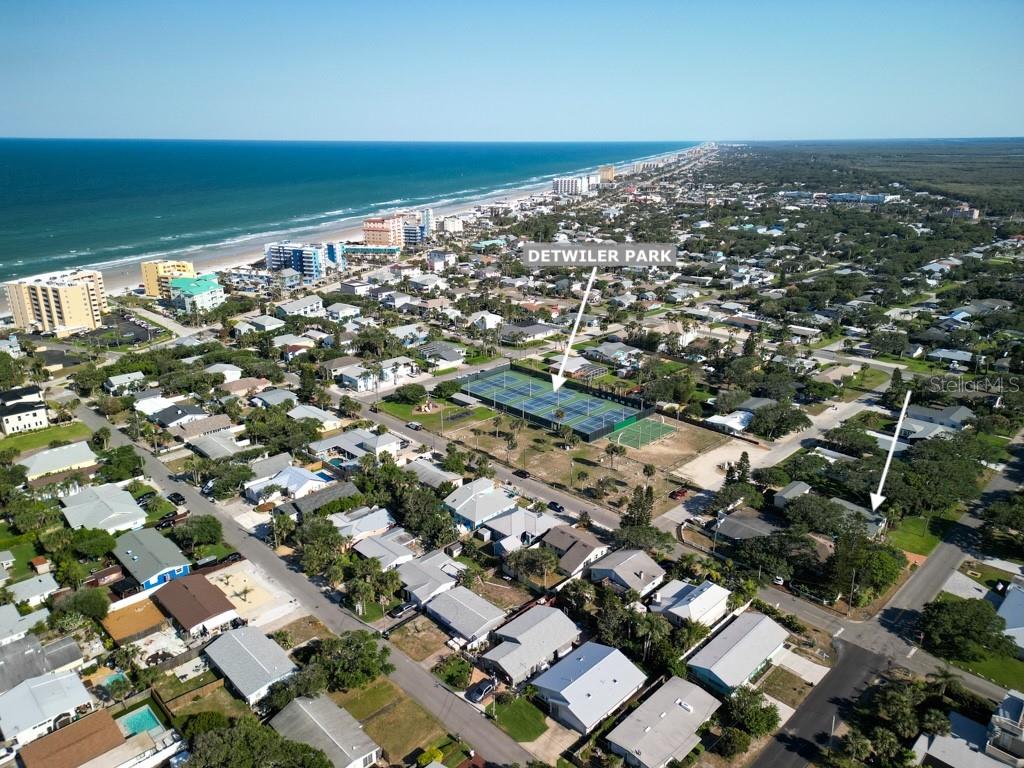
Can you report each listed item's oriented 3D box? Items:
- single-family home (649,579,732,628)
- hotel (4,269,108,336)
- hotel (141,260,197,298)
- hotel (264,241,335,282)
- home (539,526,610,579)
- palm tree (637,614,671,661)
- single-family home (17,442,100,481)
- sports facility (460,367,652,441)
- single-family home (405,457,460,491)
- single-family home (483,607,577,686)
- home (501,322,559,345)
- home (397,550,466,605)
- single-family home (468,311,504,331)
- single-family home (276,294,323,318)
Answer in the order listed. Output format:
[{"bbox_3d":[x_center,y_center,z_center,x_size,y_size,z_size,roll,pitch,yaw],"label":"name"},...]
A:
[{"bbox_3d":[35.200,43.590,141.770,13.100,5.100,11.400,-18,26,-42],"label":"single-family home"},{"bbox_3d":[-226.200,-43.460,365.830,38.000,23.500,42.000,5,20,13],"label":"hotel"},{"bbox_3d":[-209.330,-64.540,436.270,27.000,20.300,16.500,8,21,23],"label":"hotel"},{"bbox_3d":[-146.350,-83.480,488.360,39.000,22.000,23.000,8,21,23],"label":"hotel"},{"bbox_3d":[13.431,39.120,168.608,14.508,4.295,13.745,-18,26,-42],"label":"home"},{"bbox_3d":[26.000,46.990,131.960,5.800,8.800,5.400,0,19,0],"label":"palm tree"},{"bbox_3d":[-136.797,22.858,213.466,18.995,5.536,13.363,-16,25,-38],"label":"single-family home"},{"bbox_3d":[11.964,4.898,266.368,73.300,3.500,36.400,18,26,42],"label":"sports facility"},{"bbox_3d":[-23.386,26.359,205.580,9.354,4.104,16.704,-18,26,-42],"label":"single-family home"},{"bbox_3d":[2.850,48.610,133.700,11.400,4.600,18.800,17,26,41],"label":"single-family home"},{"bbox_3d":[7.200,-25.390,342.450,16.500,4.600,26.000,18,26,42],"label":"home"},{"bbox_3d":[-17.400,40.990,151.140,13.200,3.900,14.600,17,25,40],"label":"home"},{"bbox_3d":[-13.000,-31.250,357.880,13.500,5.600,15.000,17,25,40],"label":"single-family home"},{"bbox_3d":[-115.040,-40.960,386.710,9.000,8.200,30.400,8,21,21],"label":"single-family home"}]

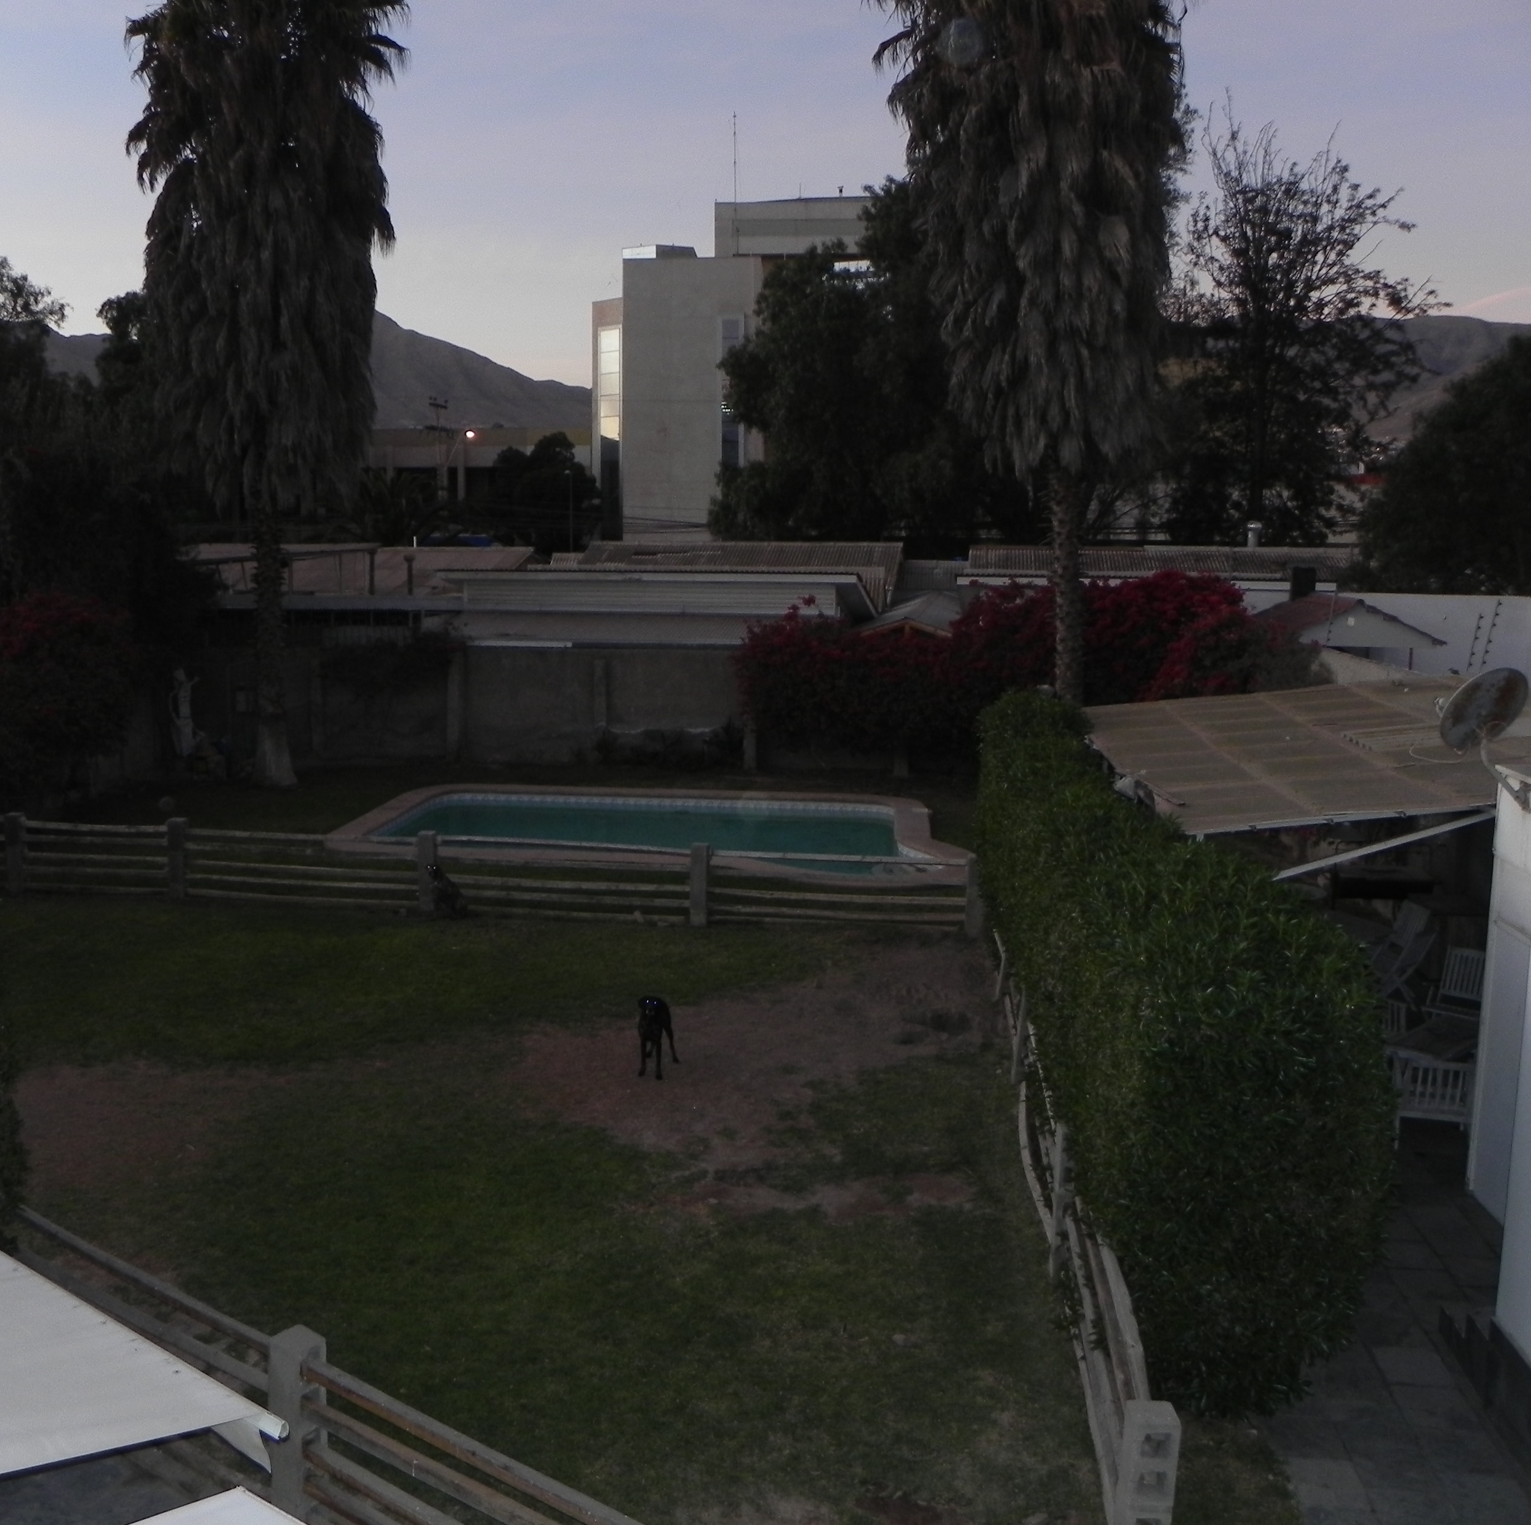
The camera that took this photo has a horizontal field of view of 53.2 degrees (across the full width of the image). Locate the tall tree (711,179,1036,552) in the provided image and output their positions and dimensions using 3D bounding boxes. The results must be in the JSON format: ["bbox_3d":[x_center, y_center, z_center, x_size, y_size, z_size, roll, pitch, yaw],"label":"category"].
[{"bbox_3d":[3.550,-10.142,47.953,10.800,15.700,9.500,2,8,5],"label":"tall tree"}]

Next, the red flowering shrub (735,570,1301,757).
[{"bbox_3d":[4.674,-1.701,28.919,10.500,3.880,2.300,2,8,5],"label":"red flowering shrub"}]

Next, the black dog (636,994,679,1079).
[{"bbox_3d":[-0.900,2.254,12.794,0.280,0.690,0.850,2,8,7],"label":"black dog"}]

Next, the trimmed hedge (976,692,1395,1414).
[{"bbox_3d":[3.012,1.245,14.376,1.500,2.400,13.400,2,8,5],"label":"trimmed hedge"}]

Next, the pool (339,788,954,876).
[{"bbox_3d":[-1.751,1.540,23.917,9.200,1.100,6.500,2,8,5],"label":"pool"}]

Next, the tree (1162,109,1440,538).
[{"bbox_3d":[15.937,-10.367,45.677,8.200,17.250,7.500,4,8,18],"label":"tree"}]

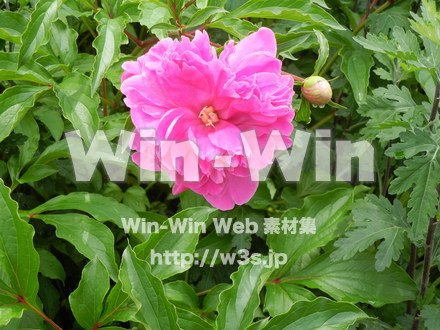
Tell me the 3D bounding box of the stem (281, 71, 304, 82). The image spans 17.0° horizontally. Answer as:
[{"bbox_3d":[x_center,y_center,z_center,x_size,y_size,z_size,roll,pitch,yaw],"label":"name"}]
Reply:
[{"bbox_3d":[0.063,-0.077,1.285,0.024,0.004,0.004,23,74,6],"label":"stem"}]

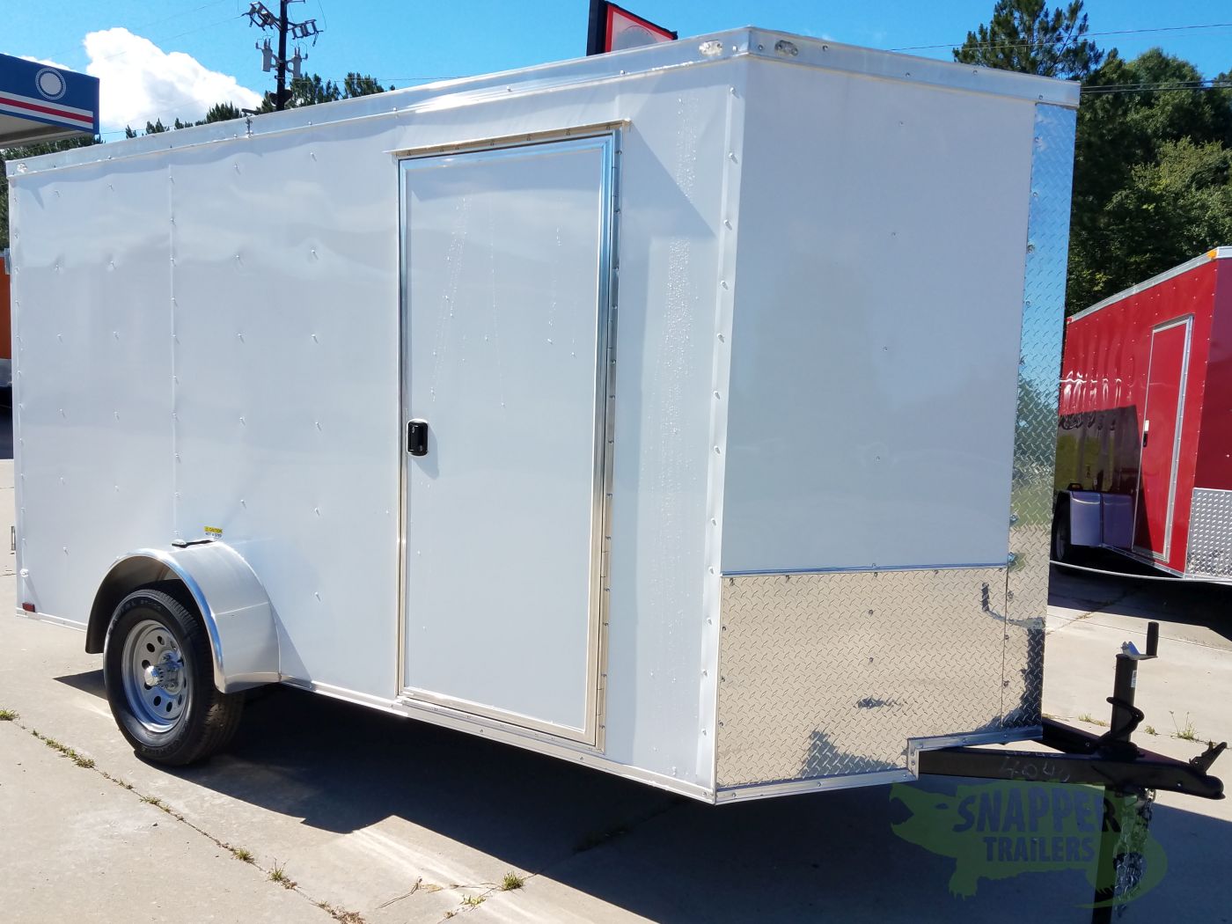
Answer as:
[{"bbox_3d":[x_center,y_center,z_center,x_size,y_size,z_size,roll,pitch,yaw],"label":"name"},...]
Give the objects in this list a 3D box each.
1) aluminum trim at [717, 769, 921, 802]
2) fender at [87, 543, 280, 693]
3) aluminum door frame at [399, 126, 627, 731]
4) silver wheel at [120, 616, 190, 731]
[{"bbox_3d":[0.603,0.948,2.727,0.675,0.048,0.025,0,5,-19],"label":"aluminum trim"},{"bbox_3d":[-1.698,0.565,3.609,0.850,0.500,0.250,4,5,30],"label":"fender"},{"bbox_3d":[-0.385,-0.058,2.951,0.861,1.863,0.050,4,5,30],"label":"aluminum door frame"},{"bbox_3d":[-1.730,0.814,3.596,0.420,0.420,0.150,4,5,30],"label":"silver wheel"}]

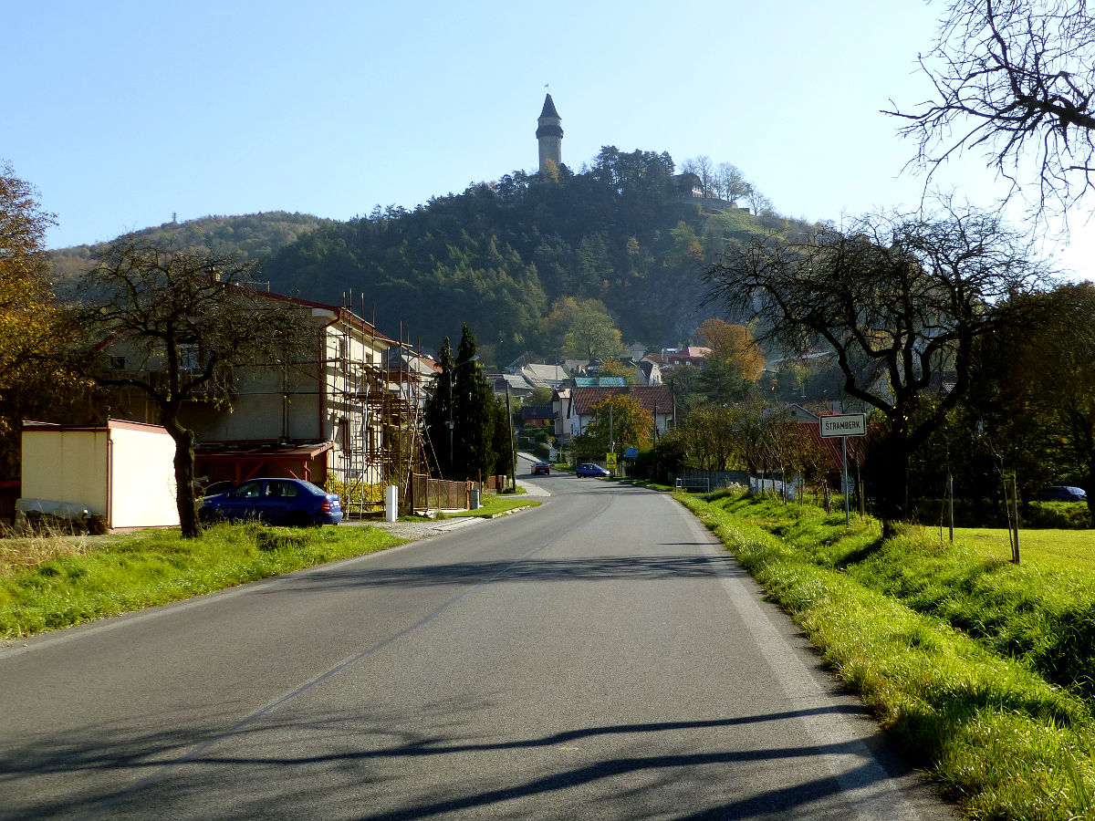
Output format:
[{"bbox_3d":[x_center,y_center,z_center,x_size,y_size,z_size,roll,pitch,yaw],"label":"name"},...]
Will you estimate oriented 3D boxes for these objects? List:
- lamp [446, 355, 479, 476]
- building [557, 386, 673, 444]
[{"bbox_3d":[-4.241,1.015,61.000,1.600,7.400,0.400,-1,-4,0],"label":"lamp"},{"bbox_3d":[8.541,0.745,155.000,13.500,7.600,10.000,0,-3,-8],"label":"building"}]

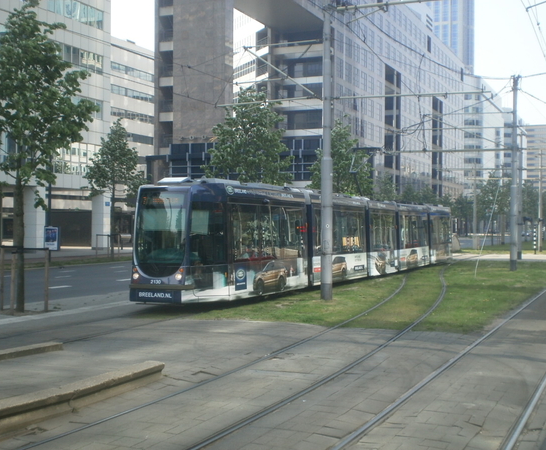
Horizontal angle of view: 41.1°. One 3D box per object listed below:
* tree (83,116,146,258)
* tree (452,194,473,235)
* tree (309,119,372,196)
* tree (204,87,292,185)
[{"bbox_3d":[-10.700,-2.450,49.200,4.200,9.400,4.100,0,0,0],"label":"tree"},{"bbox_3d":[40.000,-1.970,154.000,4.800,8.800,4.700,0,0,0],"label":"tree"},{"bbox_3d":[3.620,-1.710,39.000,3.500,8.000,3.500,0,0,0],"label":"tree"},{"bbox_3d":[-1.020,-1.700,29.800,3.650,7.950,3.600,0,0,0],"label":"tree"}]

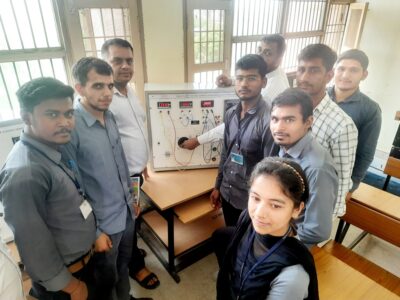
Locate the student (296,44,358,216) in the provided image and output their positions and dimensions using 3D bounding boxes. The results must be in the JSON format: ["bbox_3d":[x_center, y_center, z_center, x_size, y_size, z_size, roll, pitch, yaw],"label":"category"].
[{"bbox_3d":[0.665,0.256,1.742,0.330,1.715,0.480,-21,32,-37],"label":"student"}]

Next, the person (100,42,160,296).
[{"bbox_3d":[-0.460,0.177,1.887,0.380,1.740,0.480,18,30,34],"label":"person"}]

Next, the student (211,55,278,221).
[{"bbox_3d":[0.262,0.281,1.743,0.310,1.670,0.450,-22,33,-39],"label":"student"}]

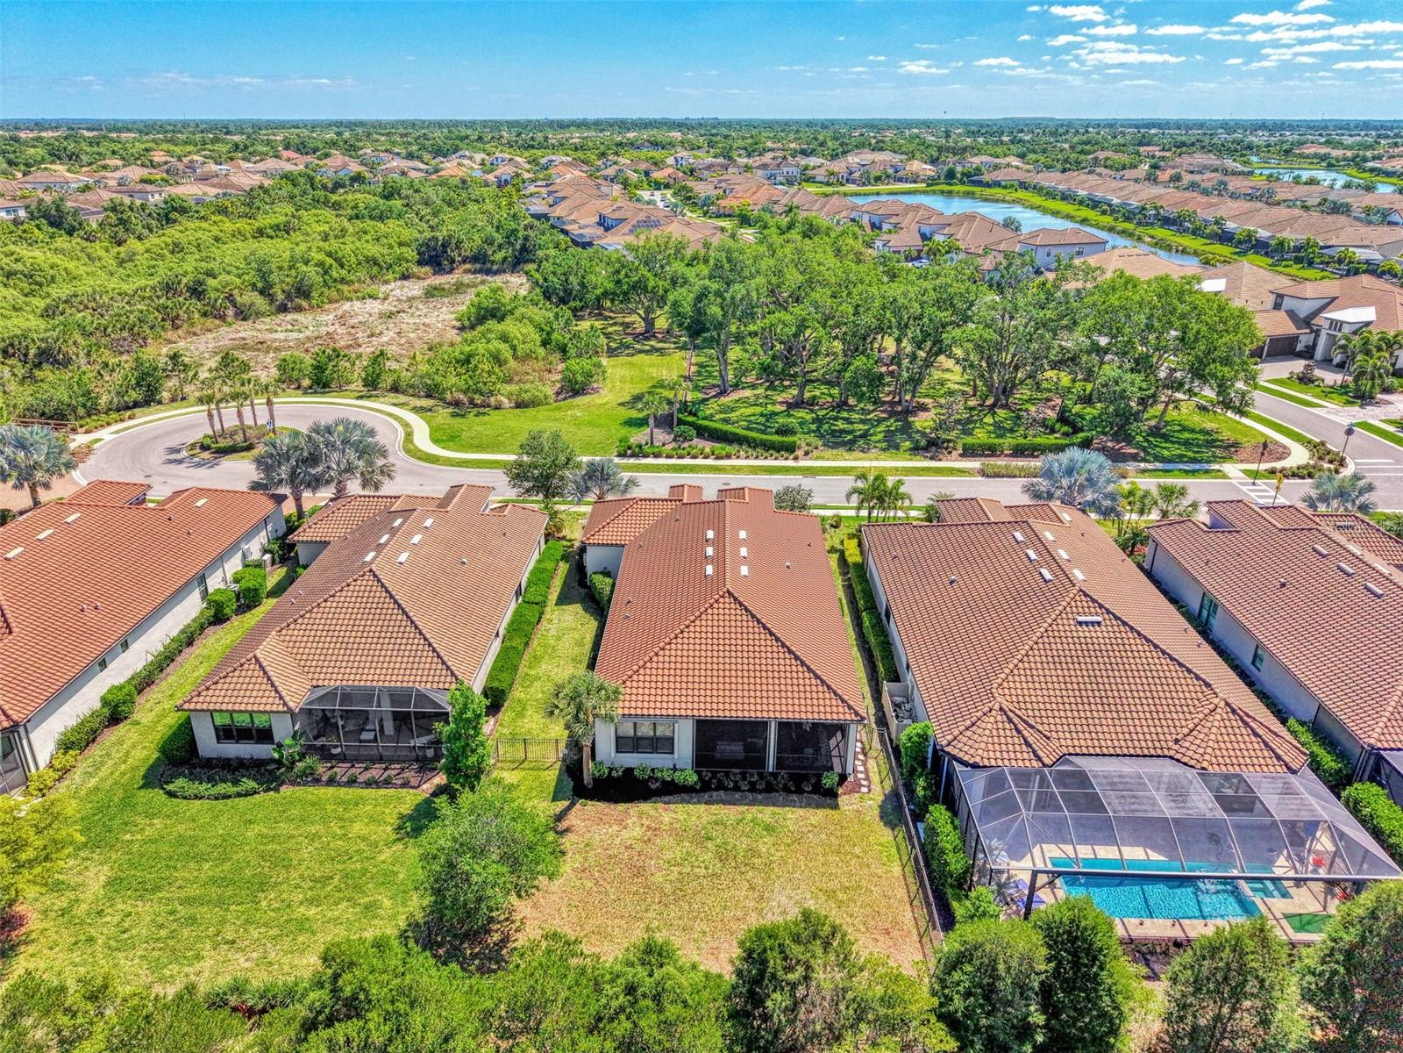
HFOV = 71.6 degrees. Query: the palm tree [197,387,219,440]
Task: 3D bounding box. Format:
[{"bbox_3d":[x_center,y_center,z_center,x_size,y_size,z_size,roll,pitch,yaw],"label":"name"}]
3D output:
[{"bbox_3d":[-48.041,-10.905,95.315,2.100,5.400,2.100,0,23,0],"label":"palm tree"}]

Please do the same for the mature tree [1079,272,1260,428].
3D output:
[{"bbox_3d":[46.544,-17.087,97.138,17.600,15.400,16.500,0,23,0],"label":"mature tree"}]

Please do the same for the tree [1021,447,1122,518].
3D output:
[{"bbox_3d":[27.899,-2.680,73.613,7.140,6.270,7.140,0,23,0],"label":"tree"}]

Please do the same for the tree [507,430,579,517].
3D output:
[{"bbox_3d":[-12.300,-4.195,75.239,5.600,7.100,5.600,0,23,0],"label":"tree"}]

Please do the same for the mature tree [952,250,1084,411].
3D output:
[{"bbox_3d":[32.700,-20.313,102.528,13.300,15.700,13.000,0,23,0],"label":"mature tree"}]

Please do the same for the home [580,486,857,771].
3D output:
[{"bbox_3d":[-0.018,3.432,57.455,15.800,6.800,27.500,0,23,1],"label":"home"}]

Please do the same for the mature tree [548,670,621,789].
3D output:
[{"bbox_3d":[-5.365,9.646,45.309,3.300,6.050,3.300,0,23,0],"label":"mature tree"}]

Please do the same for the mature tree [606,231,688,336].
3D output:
[{"bbox_3d":[-7.732,-34.783,139.399,11.870,14.460,11.870,0,23,0],"label":"mature tree"}]

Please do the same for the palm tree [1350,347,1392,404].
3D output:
[{"bbox_3d":[72.941,-16.289,106.250,3.710,6.060,3.710,0,23,0],"label":"palm tree"}]

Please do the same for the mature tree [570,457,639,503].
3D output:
[{"bbox_3d":[-7.588,-2.961,76.400,5.480,4.630,5.480,0,23,0],"label":"mature tree"}]

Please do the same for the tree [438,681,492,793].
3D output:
[{"bbox_3d":[-11.066,9.746,45.396,2.450,5.800,2.450,0,23,0],"label":"tree"}]

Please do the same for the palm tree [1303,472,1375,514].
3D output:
[{"bbox_3d":[48.000,-1.803,72.122,5.400,5.100,5.400,0,23,0],"label":"palm tree"}]

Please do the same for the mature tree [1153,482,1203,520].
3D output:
[{"bbox_3d":[35.300,-1.434,72.277,3.700,4.300,3.700,0,23,0],"label":"mature tree"}]

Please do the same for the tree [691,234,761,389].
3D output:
[{"bbox_3d":[2.784,-23.363,108.560,7.640,17.310,7.640,0,23,0],"label":"tree"}]

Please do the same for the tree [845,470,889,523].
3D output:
[{"bbox_3d":[12.753,-2.106,74.563,3.310,4.480,3.310,0,23,0],"label":"tree"}]

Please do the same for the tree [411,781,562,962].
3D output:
[{"bbox_3d":[-7.999,12.806,36.610,5.450,6.410,5.450,0,23,0],"label":"tree"}]

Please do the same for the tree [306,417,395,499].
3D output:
[{"bbox_3d":[-28.110,-4.709,77.382,6.900,7.800,6.900,0,23,0],"label":"tree"}]

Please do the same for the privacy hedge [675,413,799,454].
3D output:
[{"bbox_3d":[3.200,-8.790,93.808,13.500,1.200,2.200,15,27,31],"label":"privacy hedge"}]

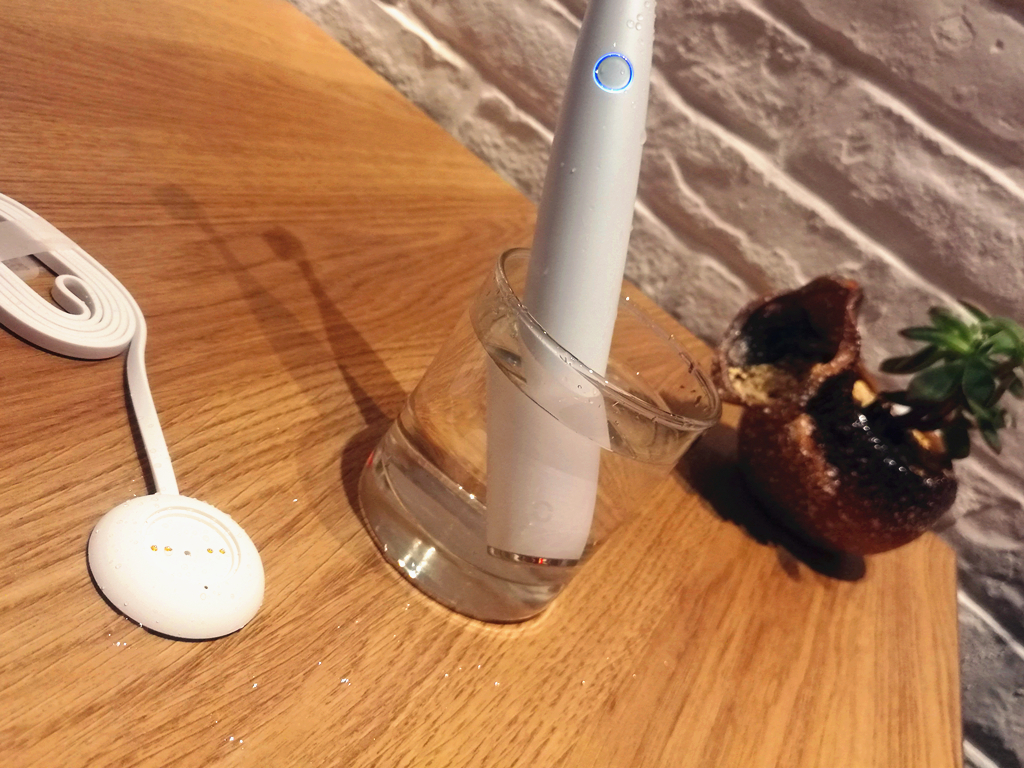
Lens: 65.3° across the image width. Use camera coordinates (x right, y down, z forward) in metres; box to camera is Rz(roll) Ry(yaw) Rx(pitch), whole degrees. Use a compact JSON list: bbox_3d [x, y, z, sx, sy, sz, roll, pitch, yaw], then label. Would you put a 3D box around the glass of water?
[{"bbox_3d":[0.007,0.017,0.262,0.081,0.092,0.081,42,27,14],"label":"glass of water"}]

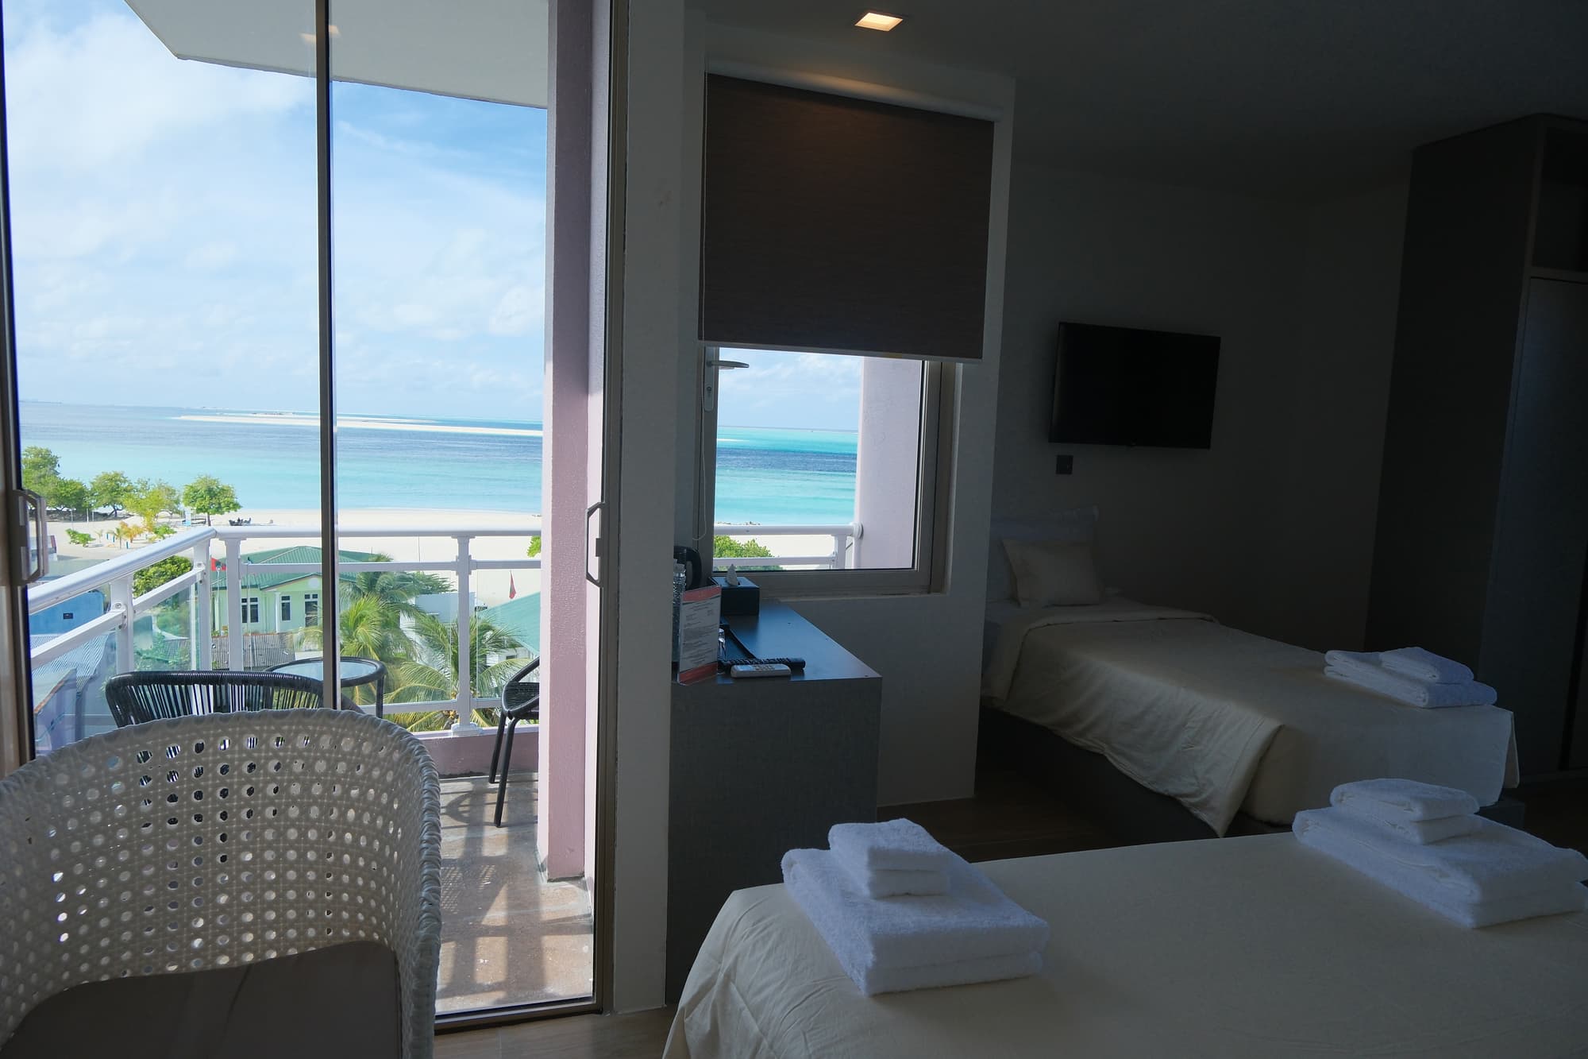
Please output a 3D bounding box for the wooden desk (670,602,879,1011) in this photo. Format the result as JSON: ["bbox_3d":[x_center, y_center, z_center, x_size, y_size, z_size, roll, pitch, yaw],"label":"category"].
[{"bbox_3d":[-0.165,0.668,2.857,0.491,0.759,1.017,1,6,-13],"label":"wooden desk"}]

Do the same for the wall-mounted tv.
[{"bbox_3d":[1.624,-0.682,4.871,0.958,0.549,0.060,0,6,-21],"label":"wall-mounted tv"}]

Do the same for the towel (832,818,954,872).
[{"bbox_3d":[0.142,0.481,1.544,0.135,0.040,0.130,1,6,-15],"label":"towel"}]

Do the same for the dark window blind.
[{"bbox_3d":[0.205,-0.987,3.327,1.031,0.821,0.050,0,6,-22],"label":"dark window blind"}]

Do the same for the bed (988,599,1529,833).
[{"bbox_3d":[1.464,0.727,3.943,1.104,0.545,2.008,0,6,-21],"label":"bed"}]

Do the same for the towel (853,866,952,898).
[{"bbox_3d":[0.143,0.519,1.548,0.138,0.038,0.138,1,6,-15],"label":"towel"}]

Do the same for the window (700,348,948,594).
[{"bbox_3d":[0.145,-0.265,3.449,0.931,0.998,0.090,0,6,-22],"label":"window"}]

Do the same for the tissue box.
[{"bbox_3d":[-0.189,0.211,3.182,0.120,0.088,0.205,1,6,-13],"label":"tissue box"}]

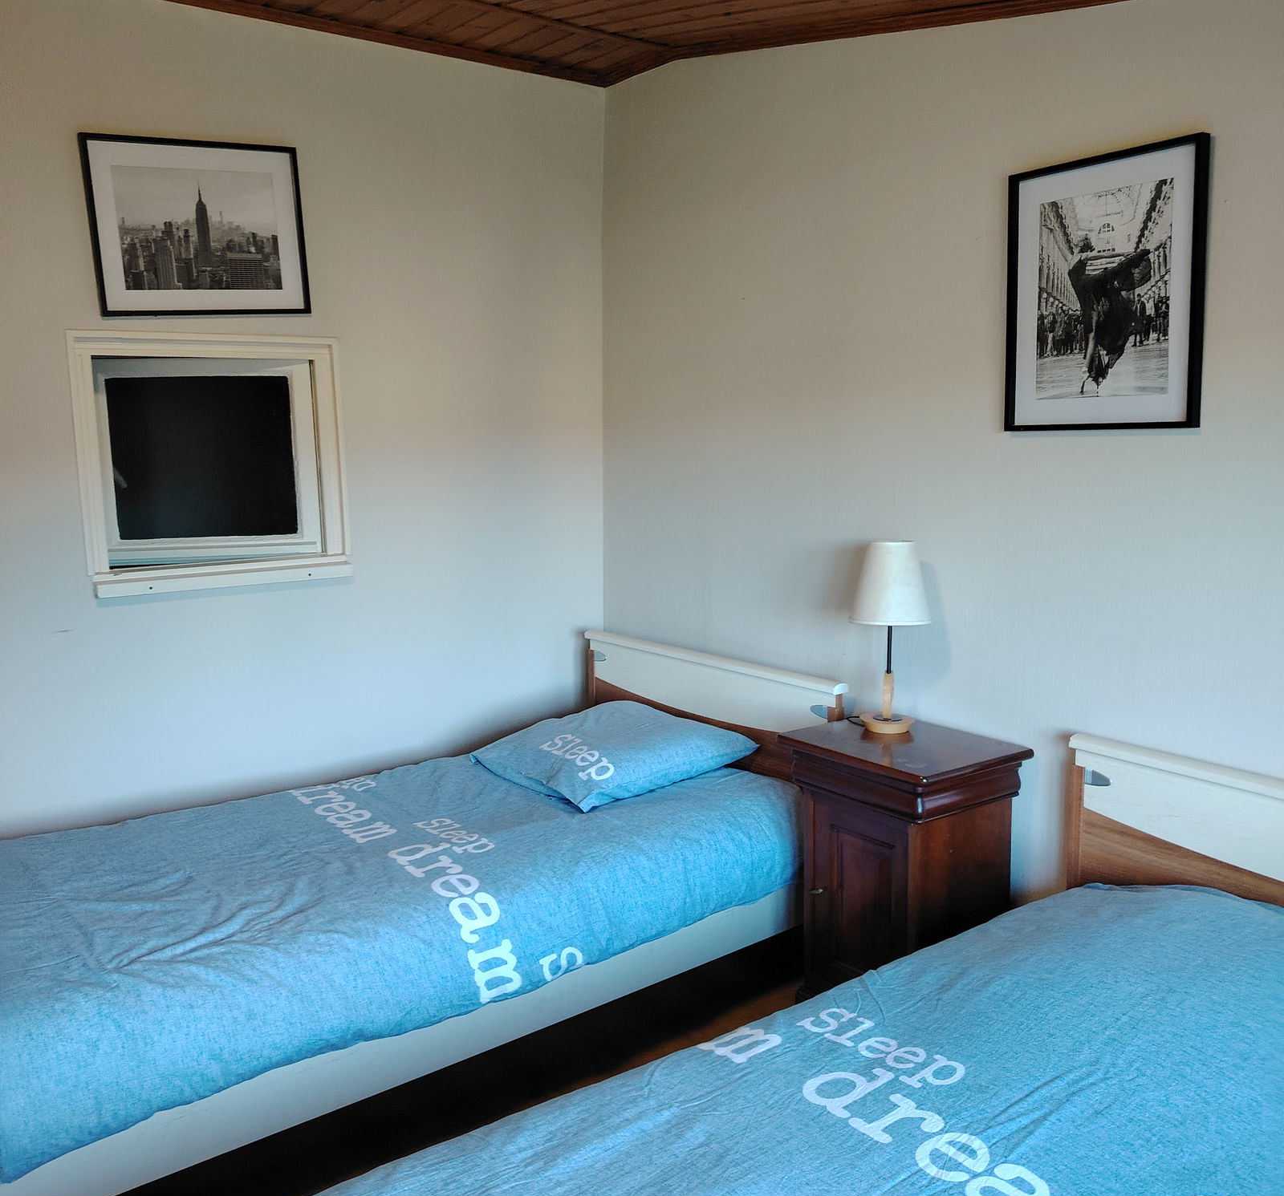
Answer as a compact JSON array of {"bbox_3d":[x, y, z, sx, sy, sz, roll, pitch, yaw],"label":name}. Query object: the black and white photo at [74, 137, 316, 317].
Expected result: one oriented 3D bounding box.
[{"bbox_3d":[-1.099,-0.920,2.963,0.518,0.418,0.024,-10,12,-35],"label":"black and white photo"}]

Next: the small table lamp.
[{"bbox_3d":[0.564,0.088,2.712,0.188,0.435,0.188,-1,9,0],"label":"small table lamp"}]

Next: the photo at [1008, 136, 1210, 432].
[{"bbox_3d":[0.901,-0.595,2.334,0.024,0.521,0.421,-8,10,-36],"label":"photo"}]

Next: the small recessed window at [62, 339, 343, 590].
[{"bbox_3d":[-1.105,-0.355,3.080,0.669,0.636,0.100,-7,11,-35],"label":"small recessed window"}]

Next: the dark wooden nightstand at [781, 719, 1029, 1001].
[{"bbox_3d":[0.579,0.653,2.667,0.351,0.670,0.448,-7,10,-35],"label":"dark wooden nightstand"}]

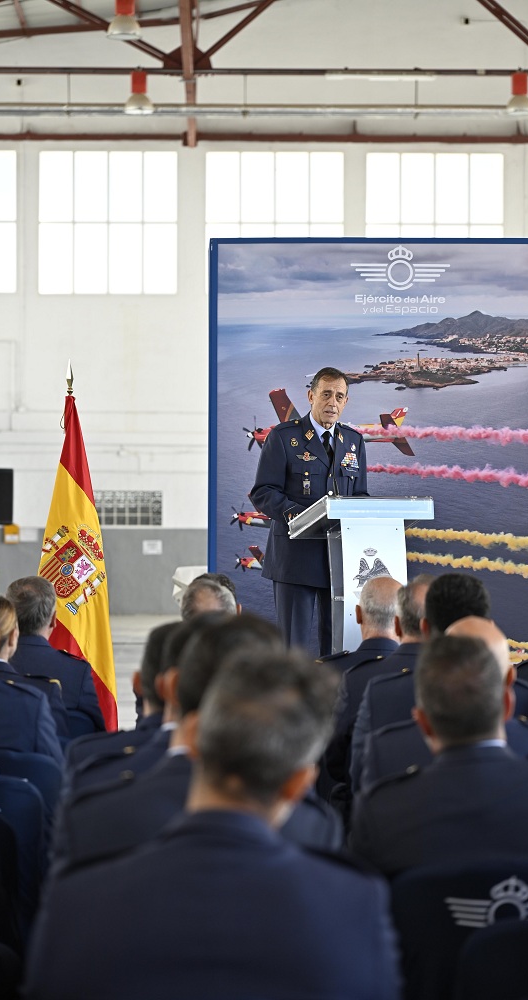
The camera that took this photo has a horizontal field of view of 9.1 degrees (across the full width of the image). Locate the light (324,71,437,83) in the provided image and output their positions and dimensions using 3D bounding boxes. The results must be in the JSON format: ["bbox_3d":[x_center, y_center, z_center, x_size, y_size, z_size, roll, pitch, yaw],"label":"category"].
[{"bbox_3d":[1.636,-5.948,46.800,1.600,0.140,0.180,0,0,1],"label":"light"}]

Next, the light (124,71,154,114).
[{"bbox_3d":[-1.756,-5.748,47.000,0.420,0.620,0.420,0,0,1],"label":"light"}]

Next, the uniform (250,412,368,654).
[{"bbox_3d":[0.200,0.385,14.650,0.560,1.520,0.410,0,0,-25],"label":"uniform"}]

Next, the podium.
[{"bbox_3d":[0.417,0.580,14.250,0.510,1.190,0.420,0,0,-25],"label":"podium"}]

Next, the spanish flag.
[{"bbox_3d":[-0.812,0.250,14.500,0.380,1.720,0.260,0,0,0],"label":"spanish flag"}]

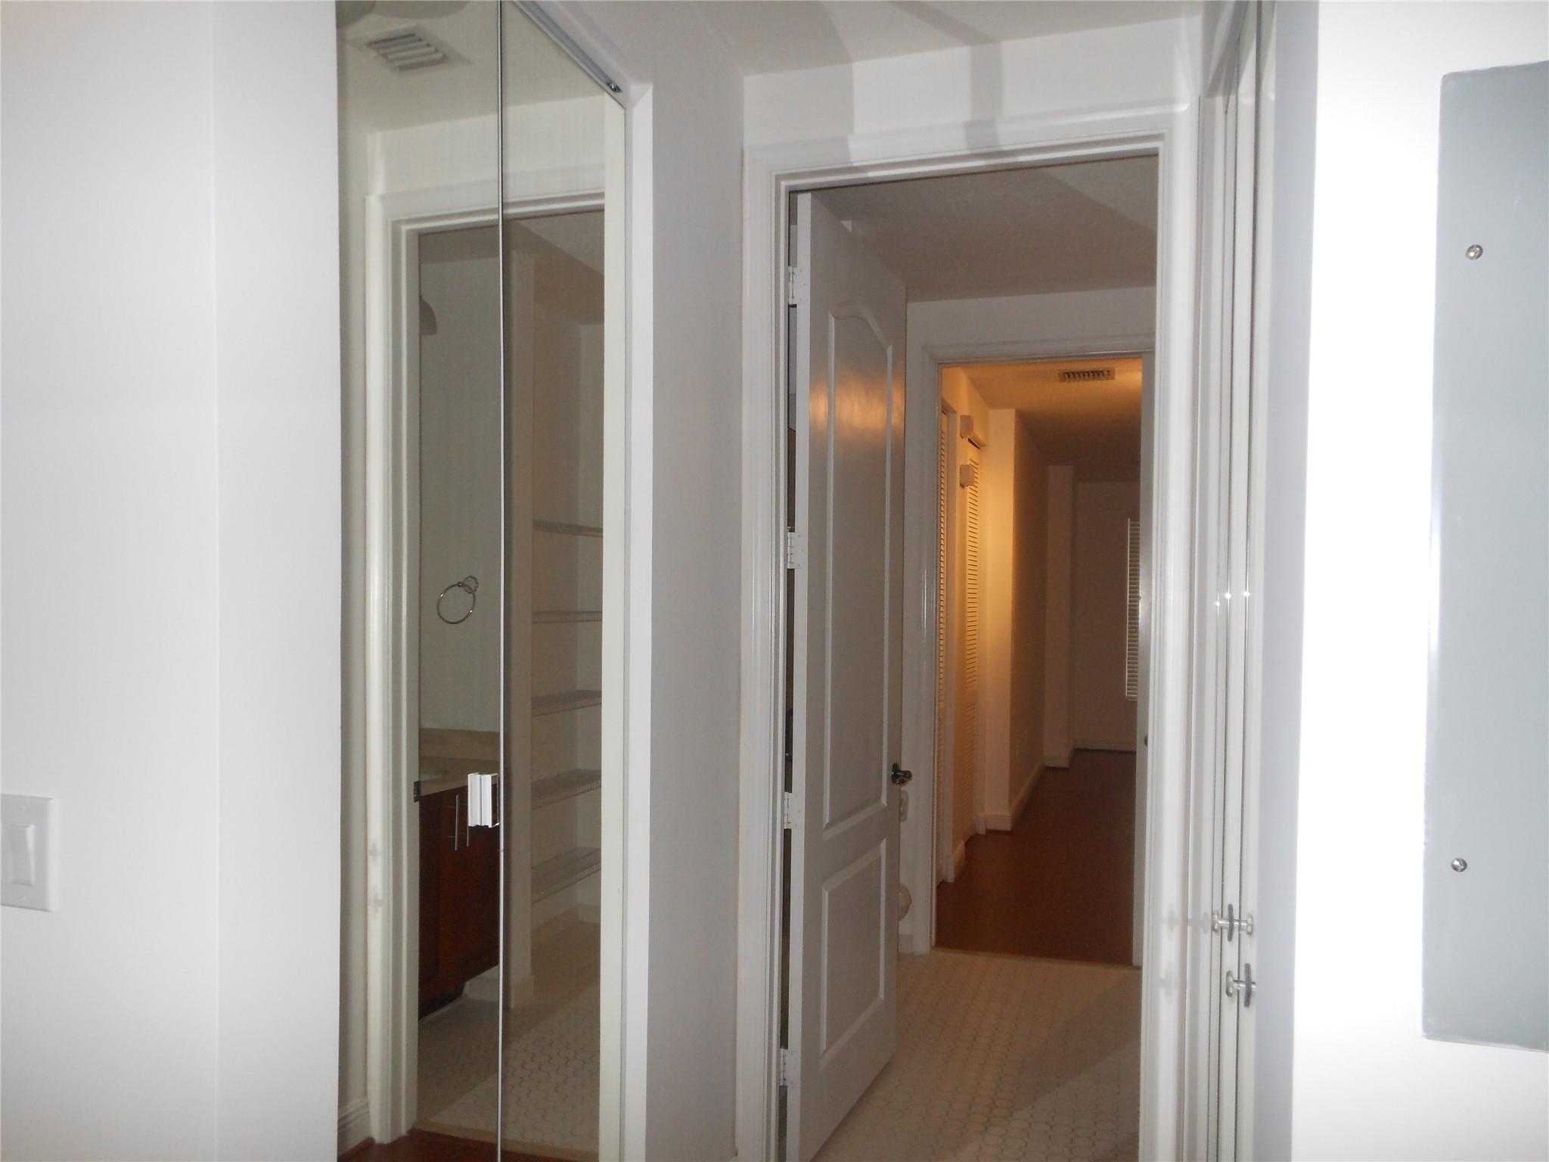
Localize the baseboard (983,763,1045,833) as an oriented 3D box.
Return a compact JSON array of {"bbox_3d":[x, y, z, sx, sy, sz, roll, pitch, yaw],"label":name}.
[{"bbox_3d":[1.868,1.580,8.515,0.180,0.100,2.850,0,-1,18],"label":"baseboard"}]

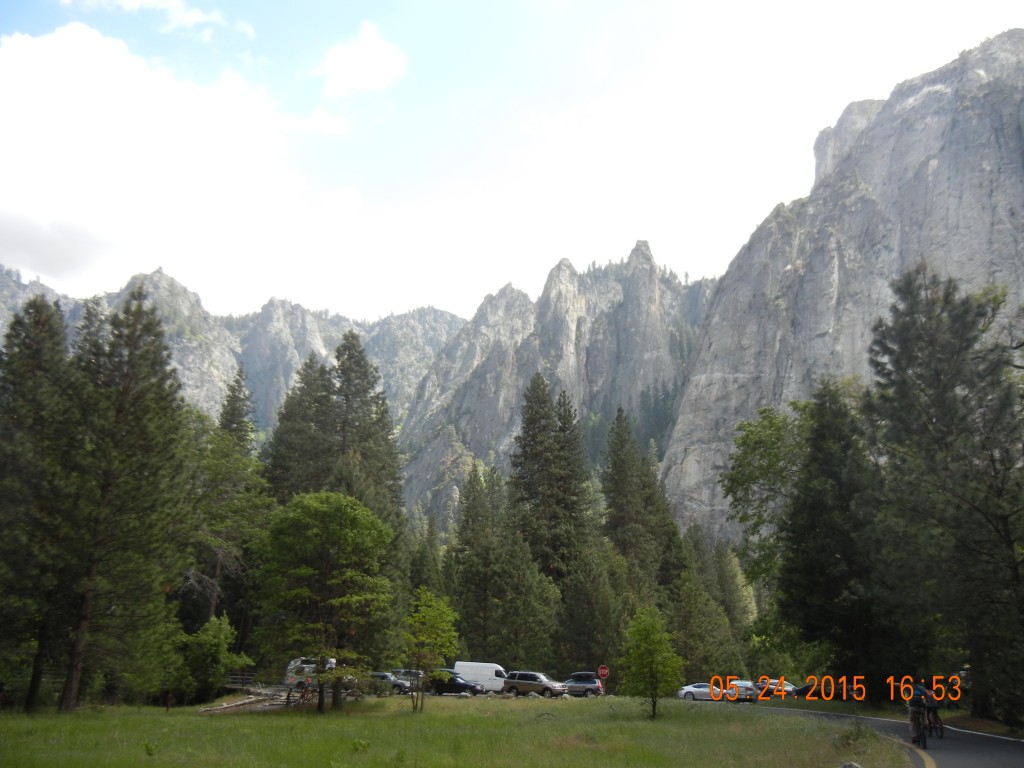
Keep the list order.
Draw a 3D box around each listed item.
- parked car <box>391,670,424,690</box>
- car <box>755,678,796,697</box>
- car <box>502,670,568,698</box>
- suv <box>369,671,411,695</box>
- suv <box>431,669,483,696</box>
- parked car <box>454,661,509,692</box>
[{"bbox_3d":[-8.606,25.348,76.000,4.700,1.750,1.850,-5,-19,21],"label":"parked car"},{"bbox_3d":[21.756,25.005,73.000,4.500,1.470,1.800,0,-18,5],"label":"car"},{"bbox_3d":[1.635,21.839,64.500,4.750,1.800,1.950,-6,-20,23],"label":"car"},{"bbox_3d":[-9.922,22.871,68.000,4.550,1.600,1.820,-6,-20,23],"label":"suv"},{"bbox_3d":[-4.281,22.030,65.500,4.700,1.850,1.820,-6,-20,23],"label":"suv"},{"bbox_3d":[-2.329,25.839,78.000,6.000,2.700,2.000,-2,-18,11],"label":"parked car"}]

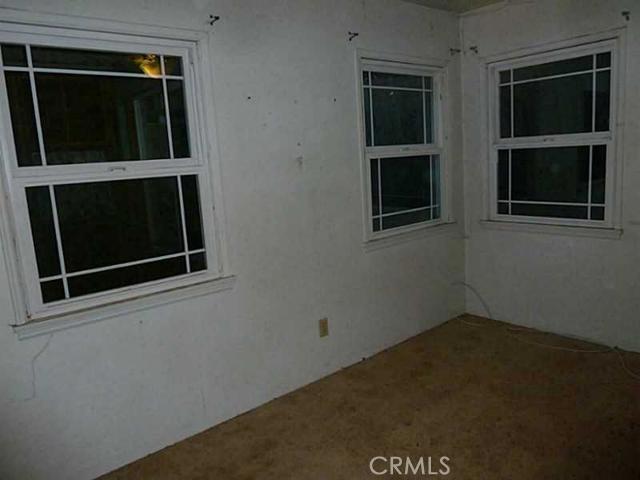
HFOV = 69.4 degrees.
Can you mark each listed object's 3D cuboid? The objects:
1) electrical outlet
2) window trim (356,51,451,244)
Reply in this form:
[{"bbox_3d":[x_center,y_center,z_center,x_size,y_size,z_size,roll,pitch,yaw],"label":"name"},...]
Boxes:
[{"bbox_3d":[0.030,0.564,2.960,0.073,0.121,0.012,-11,12,-39],"label":"electrical outlet"},{"bbox_3d":[0.643,-0.677,3.366,0.992,1.262,0.080,-11,12,-39],"label":"window trim"}]

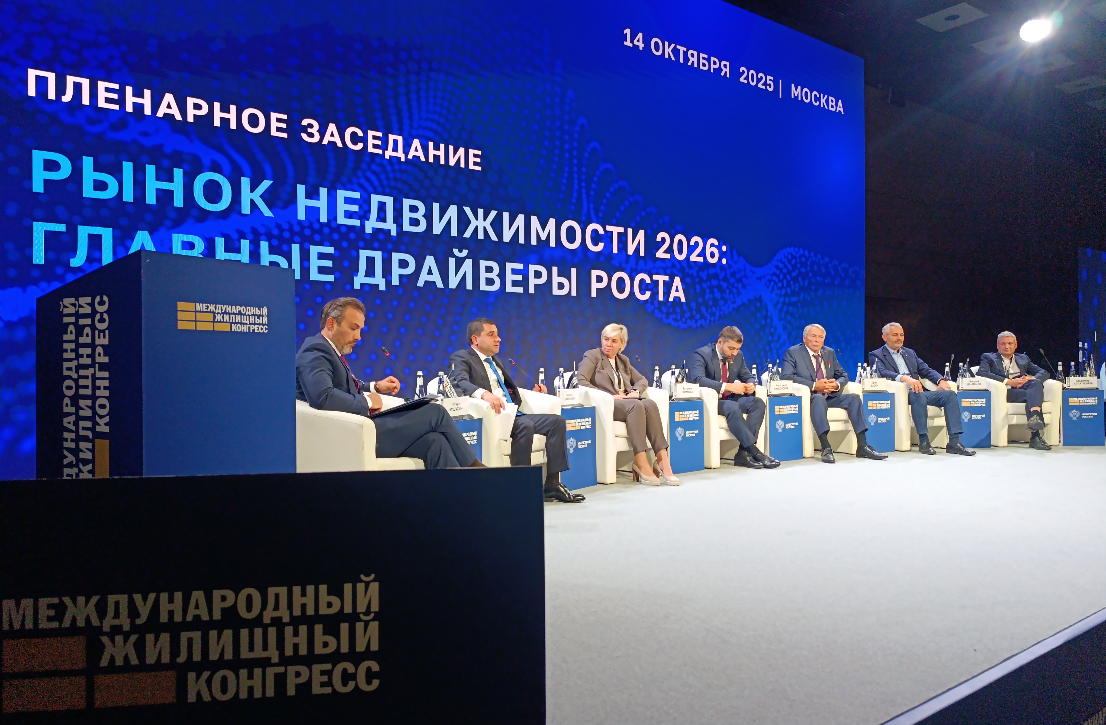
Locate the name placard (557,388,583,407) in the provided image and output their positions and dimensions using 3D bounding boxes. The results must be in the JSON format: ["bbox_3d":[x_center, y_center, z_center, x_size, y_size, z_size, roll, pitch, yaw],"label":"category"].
[{"bbox_3d":[0.122,0.256,5.392,0.060,0.120,0.290,-1,0,34],"label":"name placard"}]

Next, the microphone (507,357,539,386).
[{"bbox_3d":[-0.110,0.147,4.885,0.429,0.345,0.100,0,0,-30],"label":"microphone"}]

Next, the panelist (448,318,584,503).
[{"bbox_3d":[-0.302,0.311,4.755,0.747,1.215,0.639,-1,0,36],"label":"panelist"}]

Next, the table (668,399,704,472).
[{"bbox_3d":[0.935,0.589,5.941,0.392,0.555,0.400,0,0,-37],"label":"table"}]

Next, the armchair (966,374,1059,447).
[{"bbox_3d":[4.751,0.446,7.726,0.663,0.799,0.660,0,0,-6],"label":"armchair"}]

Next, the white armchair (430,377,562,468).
[{"bbox_3d":[-0.472,0.497,4.862,0.702,0.846,0.756,-1,0,36],"label":"white armchair"}]

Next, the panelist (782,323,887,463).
[{"bbox_3d":[2.500,0.248,6.575,0.640,1.220,0.820,0,0,-24],"label":"panelist"}]

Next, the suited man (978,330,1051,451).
[{"bbox_3d":[4.932,0.268,7.828,0.630,1.229,0.824,0,0,-6],"label":"suited man"}]

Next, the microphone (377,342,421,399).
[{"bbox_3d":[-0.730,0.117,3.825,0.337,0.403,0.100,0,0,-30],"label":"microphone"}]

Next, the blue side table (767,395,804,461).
[{"bbox_3d":[1.954,0.585,6.631,0.392,0.555,0.400,0,0,-28],"label":"blue side table"}]

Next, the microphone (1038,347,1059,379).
[{"bbox_3d":[5.370,0.072,7.920,0.300,0.440,0.120,-1,0,26],"label":"microphone"}]

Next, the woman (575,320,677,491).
[{"bbox_3d":[0.606,0.298,5.758,0.594,1.230,0.873,0,0,-42],"label":"woman"}]

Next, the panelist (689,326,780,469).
[{"bbox_3d":[1.557,0.296,6.537,0.612,1.224,0.693,0,0,-35],"label":"panelist"}]

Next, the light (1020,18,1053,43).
[{"bbox_3d":[6.276,-4.323,9.563,0.360,0.280,0.340,0,0,-35],"label":"light"}]

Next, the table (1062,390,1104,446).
[{"bbox_3d":[5.596,0.584,7.936,0.417,0.587,0.405,-1,0,5],"label":"table"}]

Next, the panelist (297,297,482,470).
[{"bbox_3d":[-0.756,0.267,3.578,0.960,1.200,0.600,-1,0,20],"label":"panelist"}]

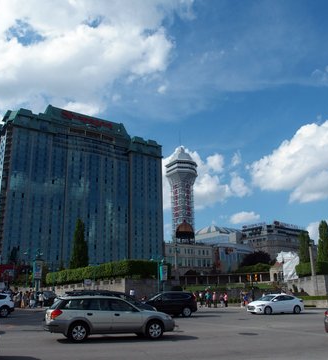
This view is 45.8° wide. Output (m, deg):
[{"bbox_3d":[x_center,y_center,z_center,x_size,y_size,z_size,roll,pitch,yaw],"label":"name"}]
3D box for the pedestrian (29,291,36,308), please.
[{"bbox_3d":[-13.593,12.402,40.242,0.400,1.740,0.500,-1,-16,0],"label":"pedestrian"}]

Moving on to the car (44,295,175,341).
[{"bbox_3d":[-1.966,5.216,14.748,4.790,1.560,1.770,3,-17,-14],"label":"car"}]

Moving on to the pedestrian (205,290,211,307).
[{"bbox_3d":[4.448,12.078,39.536,0.520,1.700,0.360,-1,-16,0],"label":"pedestrian"}]

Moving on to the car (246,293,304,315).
[{"bbox_3d":[8.533,9.448,29.583,4.570,1.440,1.800,6,-17,-23],"label":"car"}]

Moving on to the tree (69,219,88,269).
[{"bbox_3d":[-14.761,11.964,68.432,2.900,10.300,2.900,-1,-16,0],"label":"tree"}]

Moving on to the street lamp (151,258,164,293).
[{"bbox_3d":[-0.844,13.265,51.848,1.750,6.100,0.450,-1,-16,0],"label":"street lamp"}]

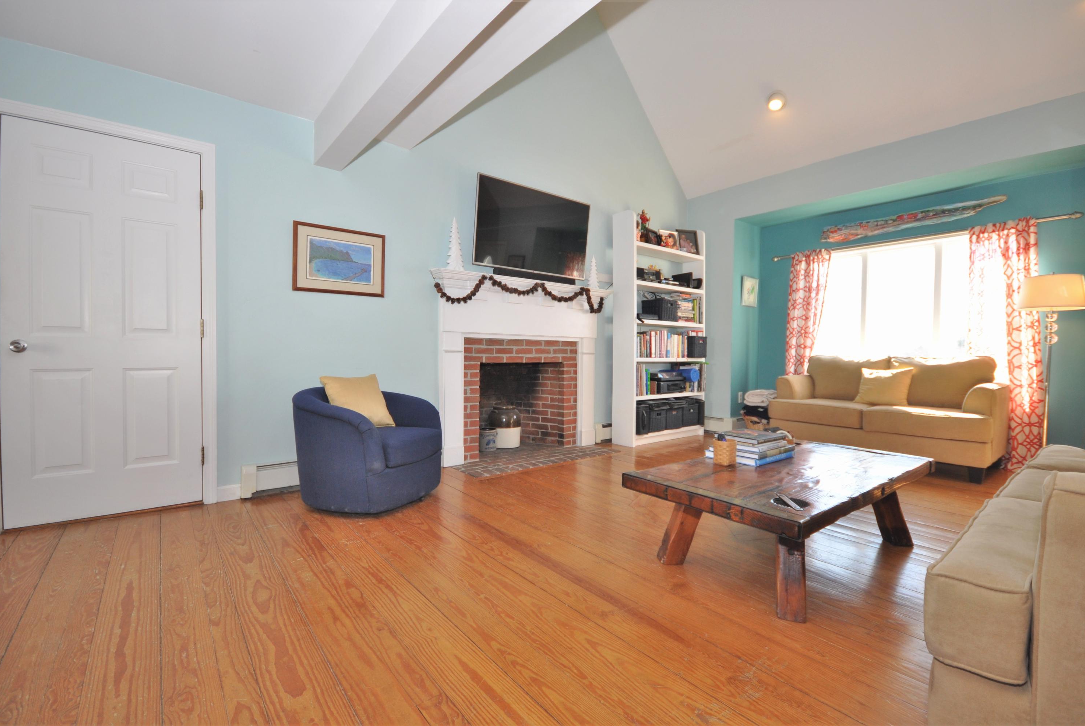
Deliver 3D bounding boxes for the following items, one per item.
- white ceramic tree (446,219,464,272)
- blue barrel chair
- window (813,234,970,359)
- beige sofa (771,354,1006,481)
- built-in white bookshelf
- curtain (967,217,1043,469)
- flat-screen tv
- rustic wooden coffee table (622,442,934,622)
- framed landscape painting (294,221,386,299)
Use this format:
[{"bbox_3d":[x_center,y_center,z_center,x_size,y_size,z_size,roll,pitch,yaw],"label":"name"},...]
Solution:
[{"bbox_3d":[-0.675,-0.919,3.509,0.140,0.420,0.140,1,1,0],"label":"white ceramic tree"},{"bbox_3d":[-1.104,0.497,2.933,0.790,0.670,0.780,1,2,33],"label":"blue barrel chair"},{"bbox_3d":[3.353,-0.494,4.306,0.100,1.260,1.580,-1,2,-38],"label":"window"},{"bbox_3d":[2.903,0.392,3.939,0.830,0.900,1.520,-1,2,-38],"label":"beige sofa"},{"bbox_3d":[1.269,-0.321,4.810,1.120,2.250,0.300,-1,2,-36],"label":"built-in white bookshelf"},{"bbox_3d":[3.738,-0.144,3.681,0.110,2.000,0.450,-1,2,-38],"label":"curtain"},{"bbox_3d":[-0.048,-1.127,3.915,1.200,0.695,0.060,-1,7,-38],"label":"flat-screen tv"},{"bbox_3d":[1.133,0.674,2.100,1.430,0.400,0.690,-1,2,-38],"label":"rustic wooden coffee table"},{"bbox_3d":[-1.395,-0.698,3.123,0.605,0.455,0.030,-1,2,-36],"label":"framed landscape painting"}]

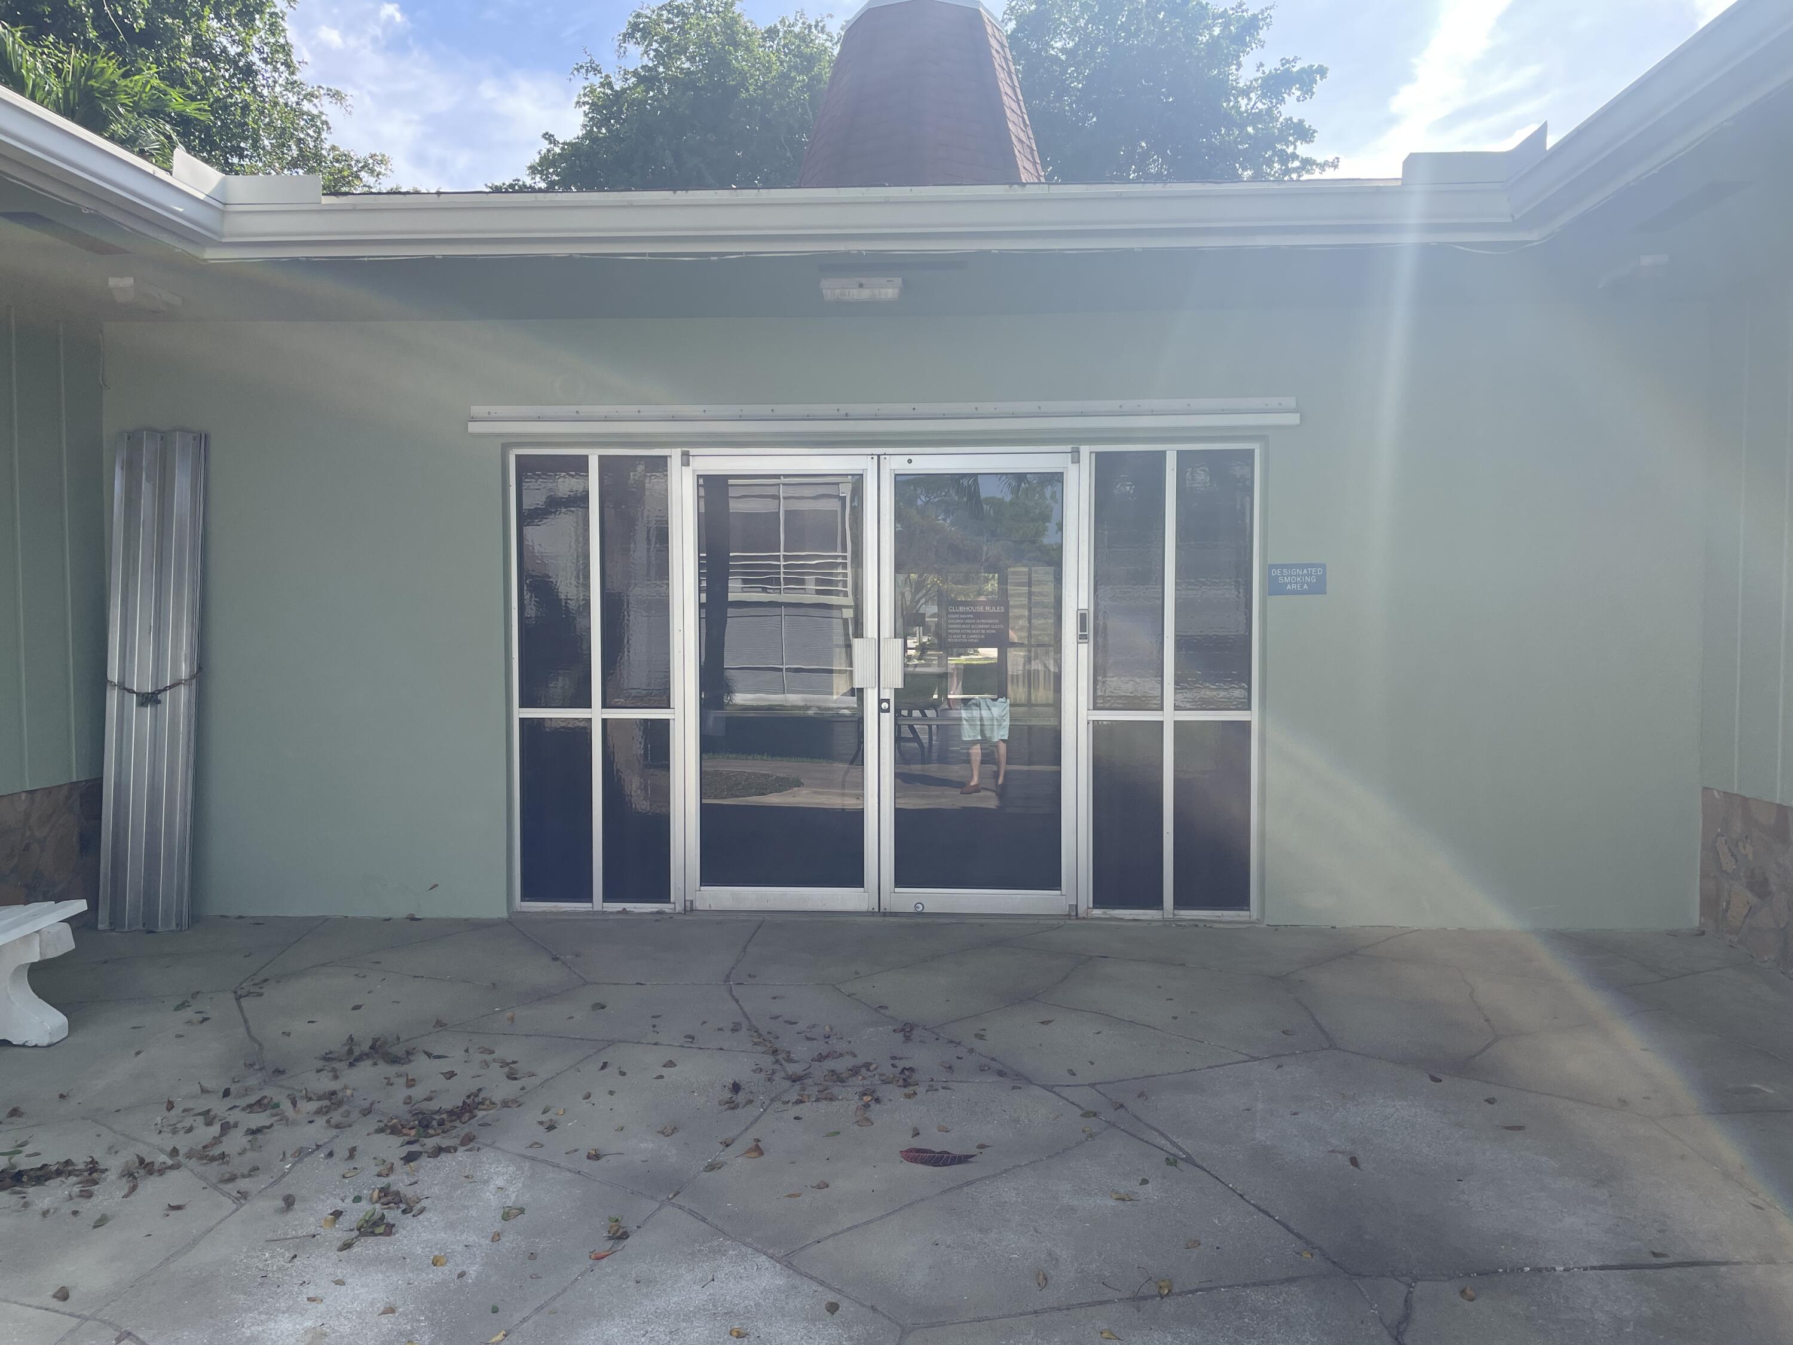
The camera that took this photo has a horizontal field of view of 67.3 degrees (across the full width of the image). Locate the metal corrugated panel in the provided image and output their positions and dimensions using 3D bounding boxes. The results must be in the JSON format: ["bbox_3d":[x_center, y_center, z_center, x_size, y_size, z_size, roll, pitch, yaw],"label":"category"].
[{"bbox_3d":[-3.391,0.028,6.149,0.385,2.270,0.075,1,-2,3],"label":"metal corrugated panel"}]

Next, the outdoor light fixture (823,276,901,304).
[{"bbox_3d":[-0.138,-1.540,5.470,0.328,0.095,0.110,0,2,3],"label":"outdoor light fixture"}]

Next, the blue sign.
[{"bbox_3d":[1.790,-0.414,6.004,0.253,0.137,0.012,0,2,3],"label":"blue sign"}]

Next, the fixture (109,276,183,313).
[{"bbox_3d":[-3.091,-1.538,5.561,0.105,0.095,0.335,0,2,3],"label":"fixture"}]

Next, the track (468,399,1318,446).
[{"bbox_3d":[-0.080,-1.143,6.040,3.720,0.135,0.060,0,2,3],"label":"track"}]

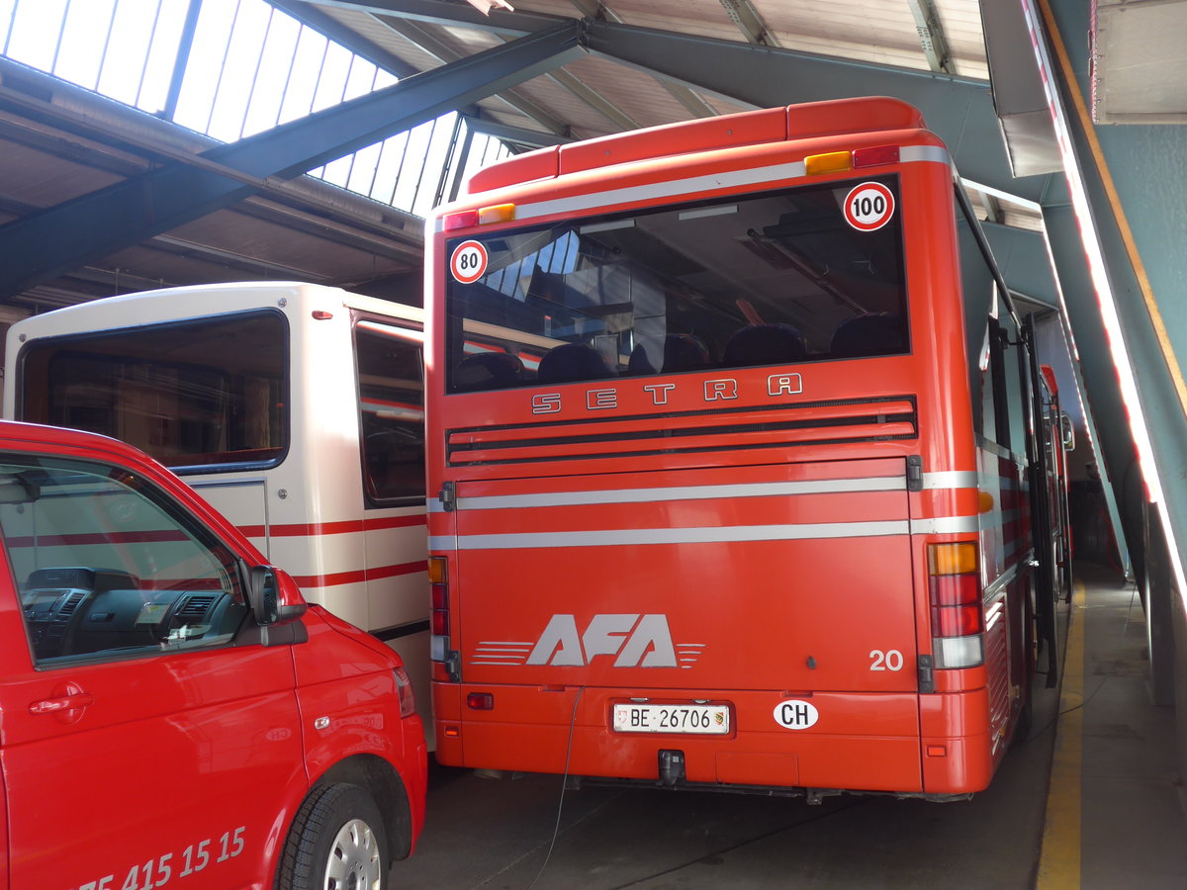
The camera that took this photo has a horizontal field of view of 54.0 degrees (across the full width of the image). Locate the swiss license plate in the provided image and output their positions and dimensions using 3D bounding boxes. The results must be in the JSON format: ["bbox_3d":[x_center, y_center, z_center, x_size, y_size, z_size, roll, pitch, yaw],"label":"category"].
[{"bbox_3d":[0.321,1.138,4.835,0.510,0.113,0.015,-4,-4,23],"label":"swiss license plate"}]

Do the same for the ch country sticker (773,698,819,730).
[{"bbox_3d":[0.804,1.069,4.616,0.180,0.116,0.008,-4,-4,23],"label":"ch country sticker"}]

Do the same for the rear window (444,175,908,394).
[{"bbox_3d":[0.272,-0.652,4.984,2.091,0.732,0.060,-4,-7,23],"label":"rear window"}]

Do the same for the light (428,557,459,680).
[{"bbox_3d":[-0.702,0.754,5.346,0.170,0.475,0.130,-4,-4,23],"label":"light"}]

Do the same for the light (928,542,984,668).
[{"bbox_3d":[1.385,0.614,4.473,0.170,0.470,0.130,-4,-4,23],"label":"light"}]

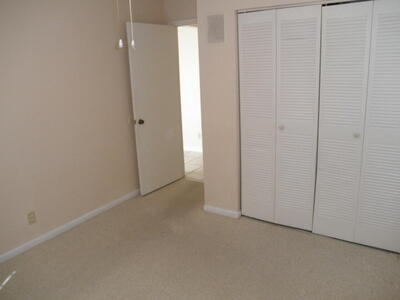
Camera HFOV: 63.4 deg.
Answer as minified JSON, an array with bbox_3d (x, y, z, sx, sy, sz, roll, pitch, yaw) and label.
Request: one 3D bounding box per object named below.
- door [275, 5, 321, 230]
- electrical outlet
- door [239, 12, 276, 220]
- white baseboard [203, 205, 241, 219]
[{"bbox_3d":[0.872,-0.219,2.929,0.373,2.000,0.033,6,16,31],"label":"door"},{"bbox_3d":[-1.528,0.624,2.948,0.008,0.112,0.072,6,16,31],"label":"electrical outlet"},{"bbox_3d":[0.562,-0.260,3.127,0.366,2.000,0.033,6,16,31],"label":"door"},{"bbox_3d":[0.239,0.668,3.493,0.430,0.080,0.020,6,16,31],"label":"white baseboard"}]

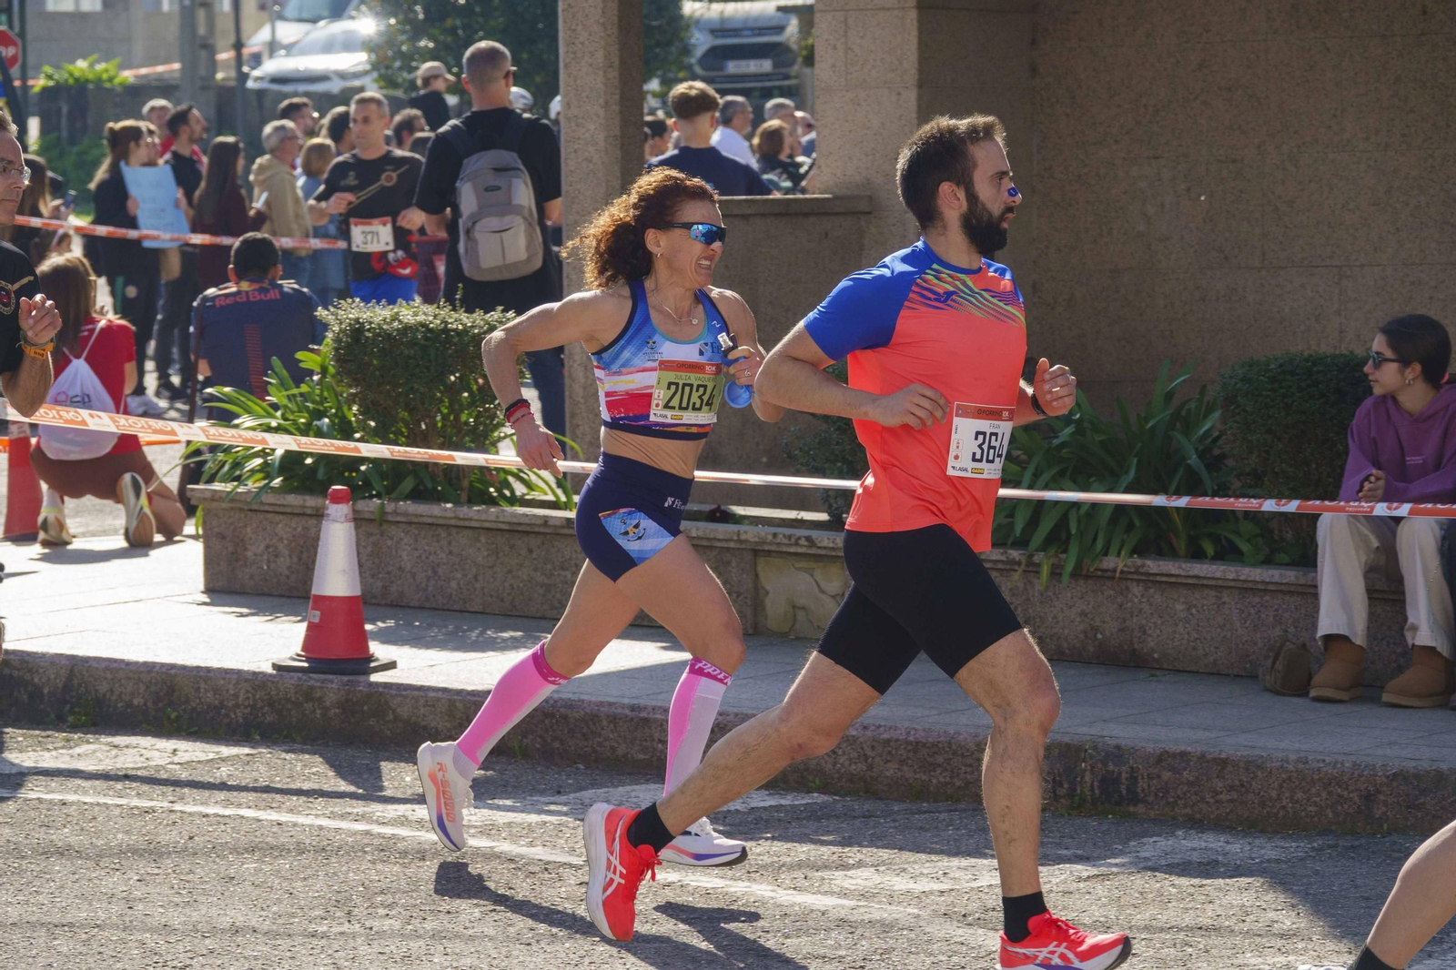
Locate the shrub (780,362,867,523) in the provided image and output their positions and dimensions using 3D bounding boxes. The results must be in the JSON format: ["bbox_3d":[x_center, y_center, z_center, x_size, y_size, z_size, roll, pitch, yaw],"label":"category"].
[{"bbox_3d":[0.369,-0.151,18.200,0.440,0.550,0.430,2,5,43],"label":"shrub"}]

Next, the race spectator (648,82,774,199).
[{"bbox_3d":[-0.096,-0.662,22.500,0.500,1.680,0.330,-1,4,3],"label":"race spectator"}]

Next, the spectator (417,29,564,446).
[{"bbox_3d":[-0.831,-0.668,21.200,0.540,1.790,0.420,-1,4,-5],"label":"spectator"}]

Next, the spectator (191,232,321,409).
[{"bbox_3d":[-1.844,-0.379,24.200,0.550,1.260,0.850,0,4,13],"label":"spectator"}]

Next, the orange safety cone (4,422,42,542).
[{"bbox_3d":[-2.829,-0.023,24.200,0.285,0.505,0.285,-4,4,15],"label":"orange safety cone"}]

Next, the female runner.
[{"bbox_3d":[-0.309,0.067,13.700,0.840,1.570,0.560,2,5,42],"label":"female runner"}]

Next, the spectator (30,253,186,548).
[{"bbox_3d":[-2.264,-0.324,22.100,0.570,1.050,0.750,0,3,10],"label":"spectator"}]

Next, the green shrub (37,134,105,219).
[{"bbox_3d":[-7.185,-3.388,66.000,1.000,0.980,0.900,-1,4,0],"label":"green shrub"}]

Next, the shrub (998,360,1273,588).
[{"bbox_3d":[1.115,-0.032,16.750,0.860,0.610,0.660,2,5,43],"label":"shrub"}]

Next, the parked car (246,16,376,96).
[{"bbox_3d":[-4.728,-5.470,80.000,1.790,1.470,4.200,1,4,22],"label":"parked car"}]

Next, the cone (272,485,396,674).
[{"bbox_3d":[-1.086,0.258,16.700,0.285,0.505,0.285,0,4,15],"label":"cone"}]

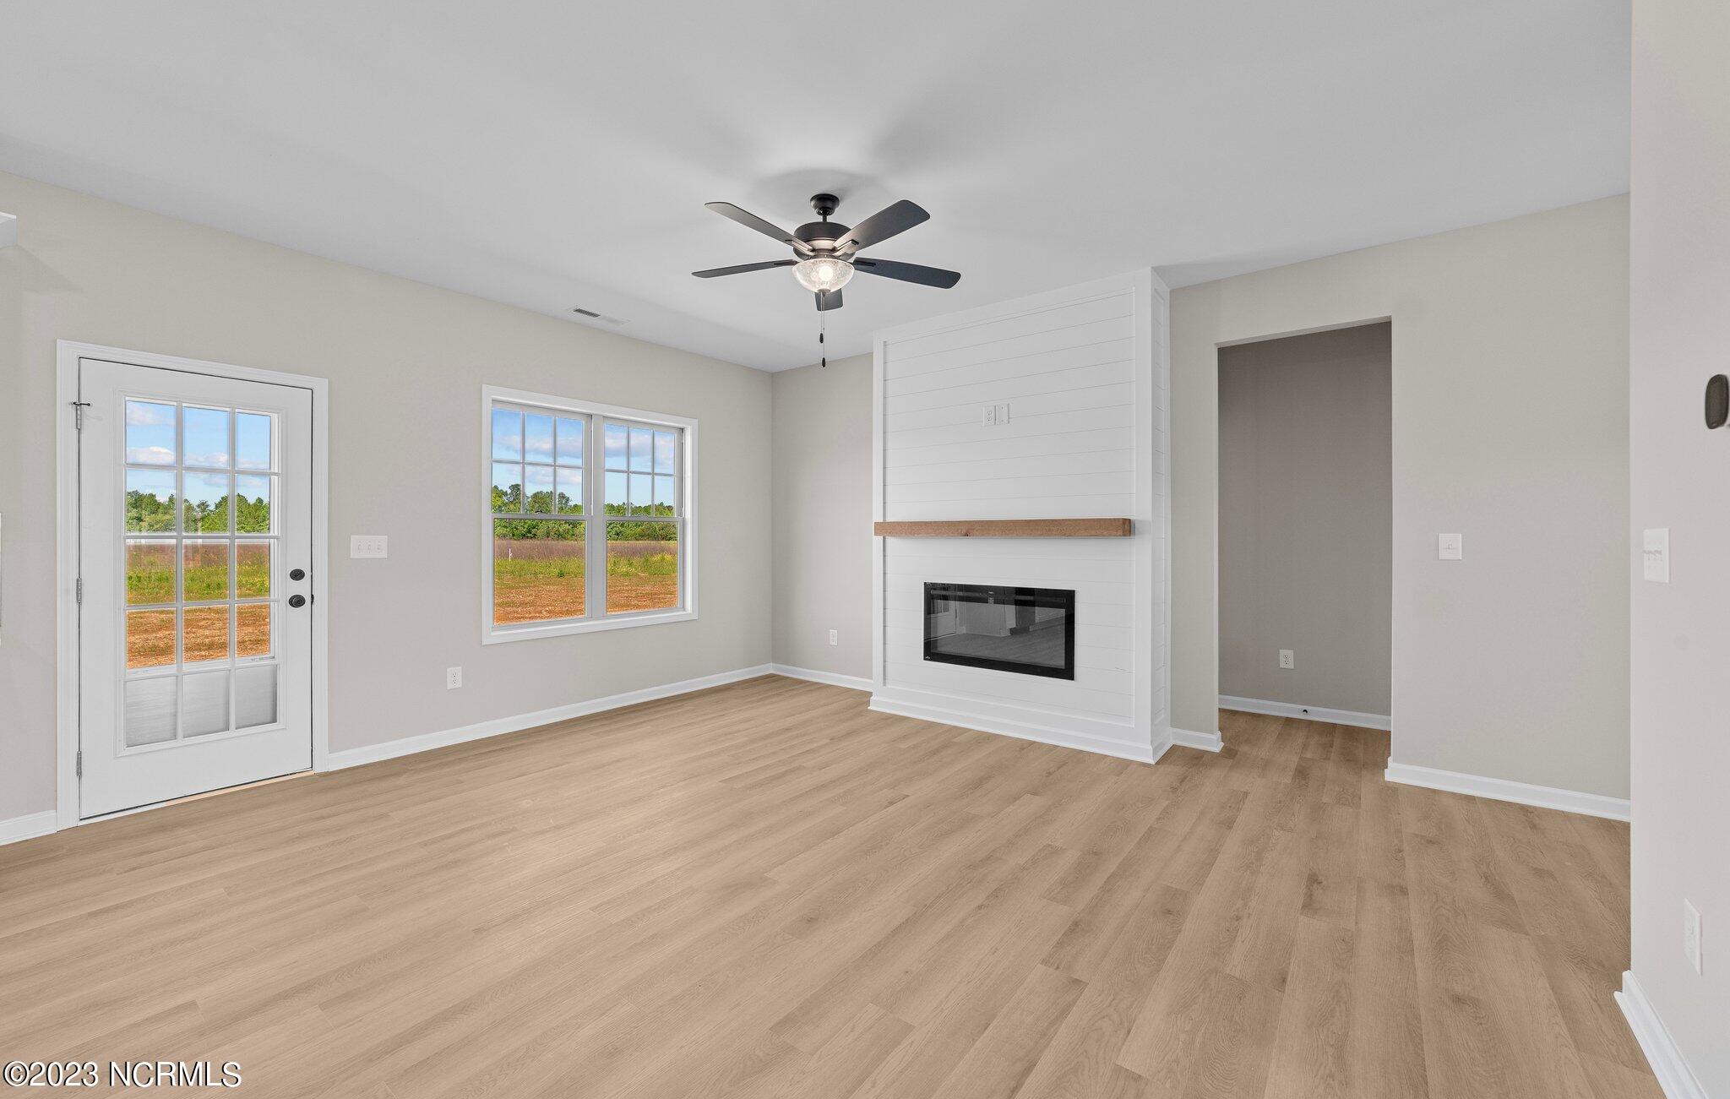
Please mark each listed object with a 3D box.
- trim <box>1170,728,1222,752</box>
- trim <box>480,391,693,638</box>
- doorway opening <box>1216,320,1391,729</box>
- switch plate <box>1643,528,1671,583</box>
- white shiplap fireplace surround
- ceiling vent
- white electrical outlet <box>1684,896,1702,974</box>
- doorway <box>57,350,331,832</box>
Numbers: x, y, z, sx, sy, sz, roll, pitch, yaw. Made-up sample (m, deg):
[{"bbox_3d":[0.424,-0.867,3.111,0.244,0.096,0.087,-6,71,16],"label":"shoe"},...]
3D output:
[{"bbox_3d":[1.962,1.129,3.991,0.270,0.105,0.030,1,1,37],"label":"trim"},{"bbox_3d":[-1.897,-0.233,4.895,0.100,1.632,1.676,1,1,37],"label":"trim"},{"bbox_3d":[2.412,-0.004,3.732,0.810,2.377,0.120,1,1,37],"label":"doorway opening"},{"bbox_3d":[1.918,0.015,1.630,0.010,0.127,0.176,1,1,37],"label":"switch plate"},{"bbox_3d":[0.962,-0.208,4.482,1.940,2.750,0.460,1,1,37],"label":"white shiplap fireplace surround"},{"bbox_3d":[-1.796,-1.577,4.551,0.155,0.020,0.365,1,1,37],"label":"ceiling vent"},{"bbox_3d":[1.774,0.827,1.441,0.010,0.125,0.084,1,1,37],"label":"white electrical outlet"},{"bbox_3d":[-3.163,0.147,3.239,0.120,2.093,0.935,1,1,37],"label":"doorway"}]

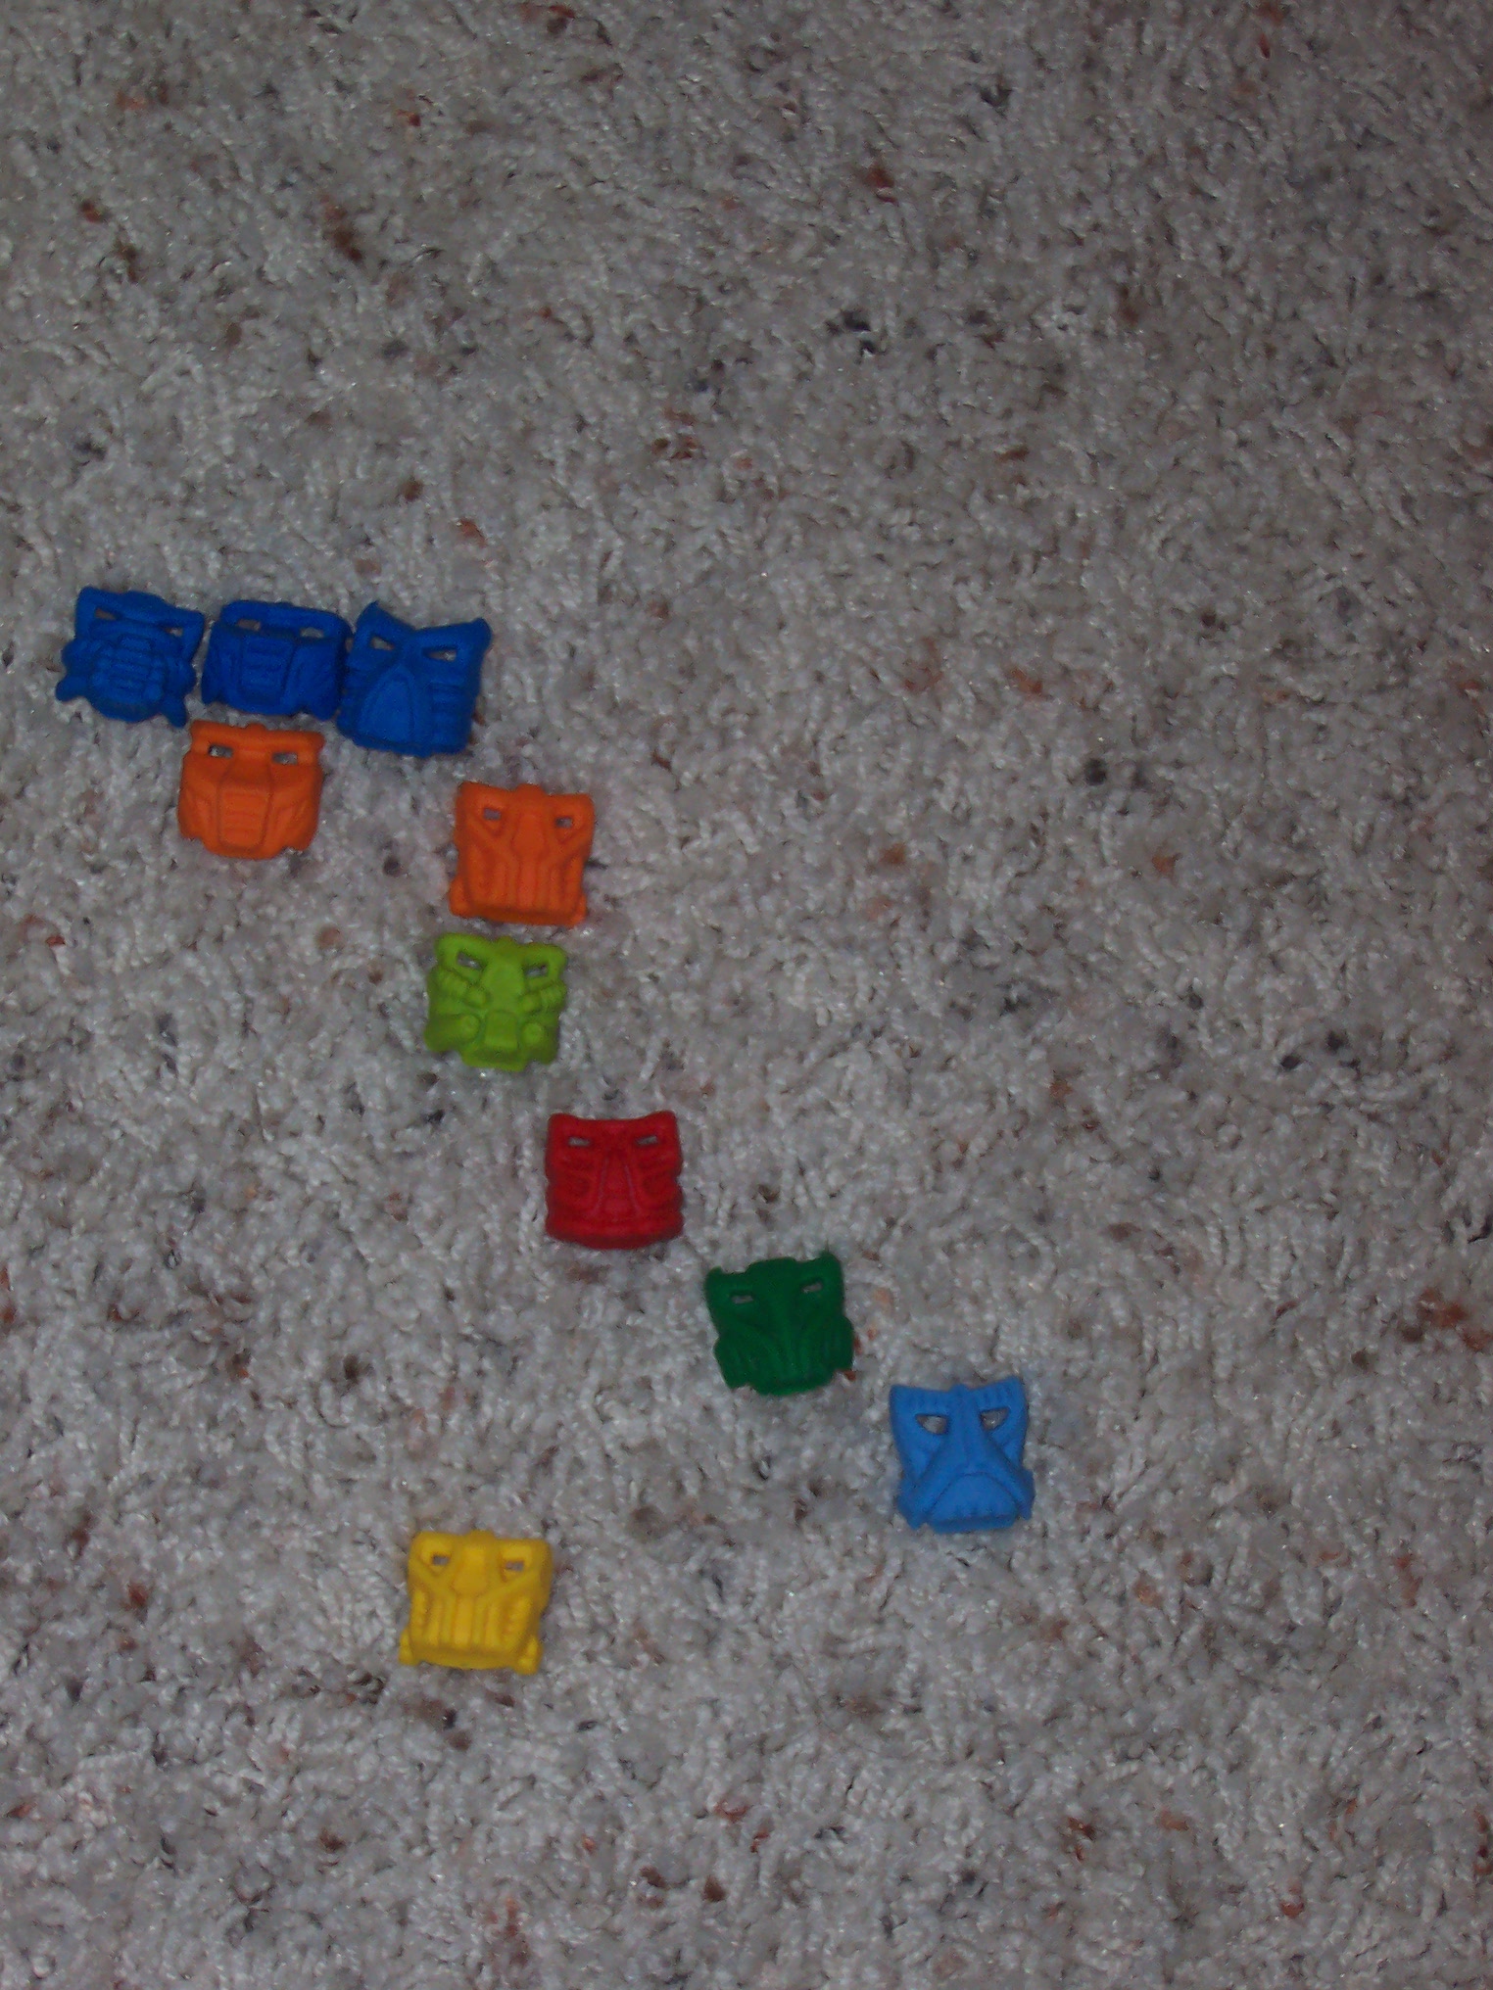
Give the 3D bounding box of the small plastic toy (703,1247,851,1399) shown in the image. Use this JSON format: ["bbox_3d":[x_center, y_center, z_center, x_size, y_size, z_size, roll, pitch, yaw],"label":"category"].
[{"bbox_3d":[0.006,0.055,1.099,0.024,0.012,0.024,-7,69,-3],"label":"small plastic toy"}]

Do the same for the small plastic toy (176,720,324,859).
[{"bbox_3d":[-0.086,-0.036,1.134,0.025,0.012,0.023,5,69,2],"label":"small plastic toy"}]

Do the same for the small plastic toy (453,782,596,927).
[{"bbox_3d":[-0.039,-0.024,1.129,0.024,0.012,0.024,5,69,2],"label":"small plastic toy"}]

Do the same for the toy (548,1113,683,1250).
[{"bbox_3d":[-0.022,0.031,1.108,0.023,0.012,0.023,-1,69,0],"label":"toy"}]

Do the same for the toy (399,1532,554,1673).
[{"bbox_3d":[-0.045,0.100,1.082,0.024,0.012,0.023,4,69,2],"label":"toy"}]

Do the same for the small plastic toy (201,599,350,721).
[{"bbox_3d":[-0.082,-0.058,1.142,0.025,0.012,0.021,7,69,3],"label":"small plastic toy"}]

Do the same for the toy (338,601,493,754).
[{"bbox_3d":[-0.058,-0.055,1.141,0.024,0.012,0.024,8,69,3],"label":"toy"}]

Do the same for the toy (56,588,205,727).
[{"bbox_3d":[-0.107,-0.059,1.143,0.024,0.012,0.022,10,69,4],"label":"toy"}]

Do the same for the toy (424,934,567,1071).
[{"bbox_3d":[-0.043,0.001,1.119,0.024,0.012,0.023,6,69,2],"label":"toy"}]

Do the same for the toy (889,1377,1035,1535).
[{"bbox_3d":[0.036,0.077,1.091,0.024,0.012,0.025,-5,69,-2],"label":"toy"}]

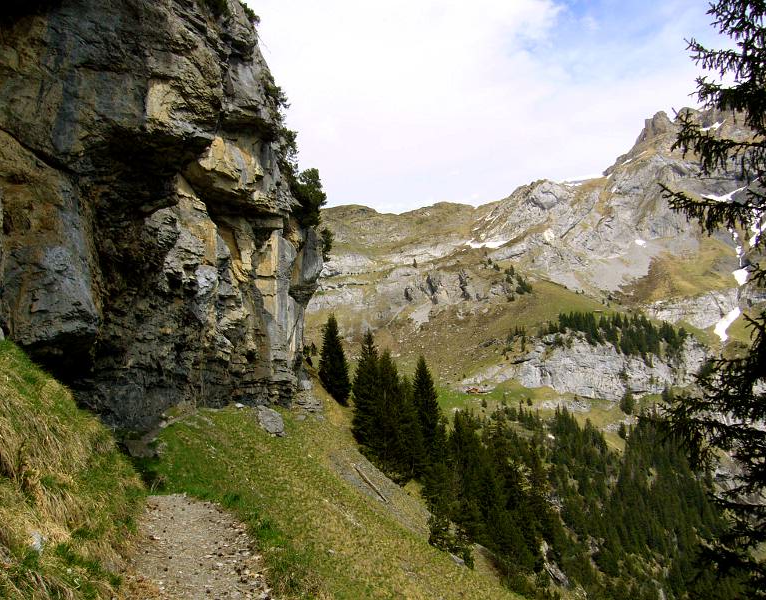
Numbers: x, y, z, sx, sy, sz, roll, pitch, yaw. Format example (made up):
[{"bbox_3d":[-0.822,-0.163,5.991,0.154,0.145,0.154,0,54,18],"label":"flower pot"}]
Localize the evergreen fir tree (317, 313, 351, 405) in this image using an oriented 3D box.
[{"bbox_3d":[-3.900,4.820,65.000,2.730,7.310,2.730,0,-2,0],"label":"evergreen fir tree"}]

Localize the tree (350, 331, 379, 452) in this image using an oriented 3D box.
[{"bbox_3d":[-1.110,6.450,58.000,2.370,8.530,2.370,0,-2,0],"label":"tree"}]

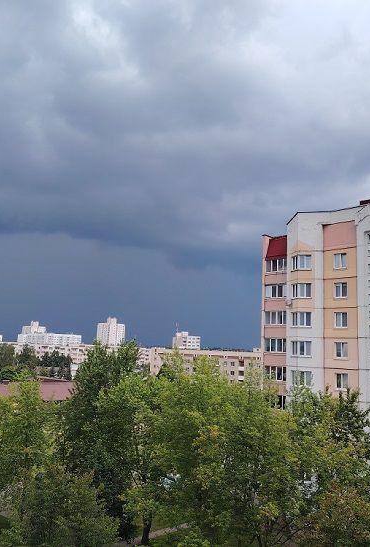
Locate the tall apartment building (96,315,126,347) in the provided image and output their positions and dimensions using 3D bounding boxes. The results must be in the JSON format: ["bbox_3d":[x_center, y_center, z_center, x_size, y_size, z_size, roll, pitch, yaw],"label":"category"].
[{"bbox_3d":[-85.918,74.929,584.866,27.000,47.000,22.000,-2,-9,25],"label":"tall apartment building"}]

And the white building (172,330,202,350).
[{"bbox_3d":[0.870,60.432,393.406,18.000,28.500,13.500,6,-9,-27],"label":"white building"}]

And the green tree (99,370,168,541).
[{"bbox_3d":[-4.487,15.605,43.365,5.820,13.970,5.820,2,-8,0],"label":"green tree"}]

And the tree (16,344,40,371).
[{"bbox_3d":[-62.550,36.001,201.583,9.580,15.260,9.580,2,-8,0],"label":"tree"}]

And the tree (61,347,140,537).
[{"bbox_3d":[-7.399,14.455,45.557,7.190,16.670,7.190,2,-8,0],"label":"tree"}]

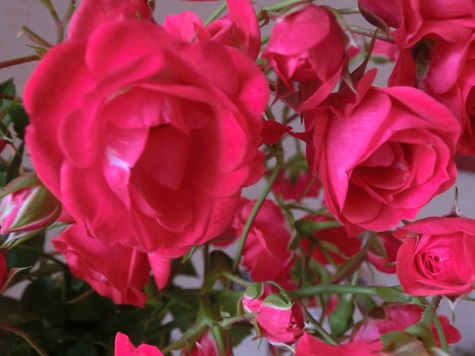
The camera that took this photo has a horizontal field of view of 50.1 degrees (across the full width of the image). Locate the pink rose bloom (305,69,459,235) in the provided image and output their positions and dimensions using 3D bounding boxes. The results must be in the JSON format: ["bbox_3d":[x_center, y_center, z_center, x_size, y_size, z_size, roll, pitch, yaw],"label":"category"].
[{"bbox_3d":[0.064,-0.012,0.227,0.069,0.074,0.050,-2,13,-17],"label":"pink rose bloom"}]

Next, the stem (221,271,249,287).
[{"bbox_3d":[-0.002,0.050,0.254,0.016,0.003,0.003,30,0,0],"label":"stem"}]

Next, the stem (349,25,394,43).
[{"bbox_3d":[0.067,-0.072,0.254,0.023,0.004,0.004,20,0,6],"label":"stem"}]

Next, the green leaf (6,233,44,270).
[{"bbox_3d":[-0.121,0.042,0.289,0.022,0.022,0.009,-1,7,-6],"label":"green leaf"}]

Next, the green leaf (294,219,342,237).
[{"bbox_3d":[0.045,0.028,0.283,0.026,0.010,0.011,-1,7,-6],"label":"green leaf"}]

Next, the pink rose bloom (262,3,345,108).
[{"bbox_3d":[0.032,-0.058,0.243,0.040,0.051,0.039,2,24,13],"label":"pink rose bloom"}]

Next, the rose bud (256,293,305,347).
[{"bbox_3d":[0.021,0.069,0.244,0.023,0.025,0.022,5,16,-1],"label":"rose bud"}]

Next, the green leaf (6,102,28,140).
[{"bbox_3d":[-0.122,-0.032,0.283,0.013,0.021,0.008,-1,7,-6],"label":"green leaf"}]

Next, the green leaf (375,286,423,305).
[{"bbox_3d":[0.077,0.056,0.240,0.023,0.009,0.008,-1,7,-6],"label":"green leaf"}]

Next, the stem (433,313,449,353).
[{"bbox_3d":[0.095,0.073,0.238,0.003,0.019,0.003,-18,0,0],"label":"stem"}]

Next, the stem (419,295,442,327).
[{"bbox_3d":[0.088,0.061,0.232,0.005,0.017,0.005,27,-3,0],"label":"stem"}]

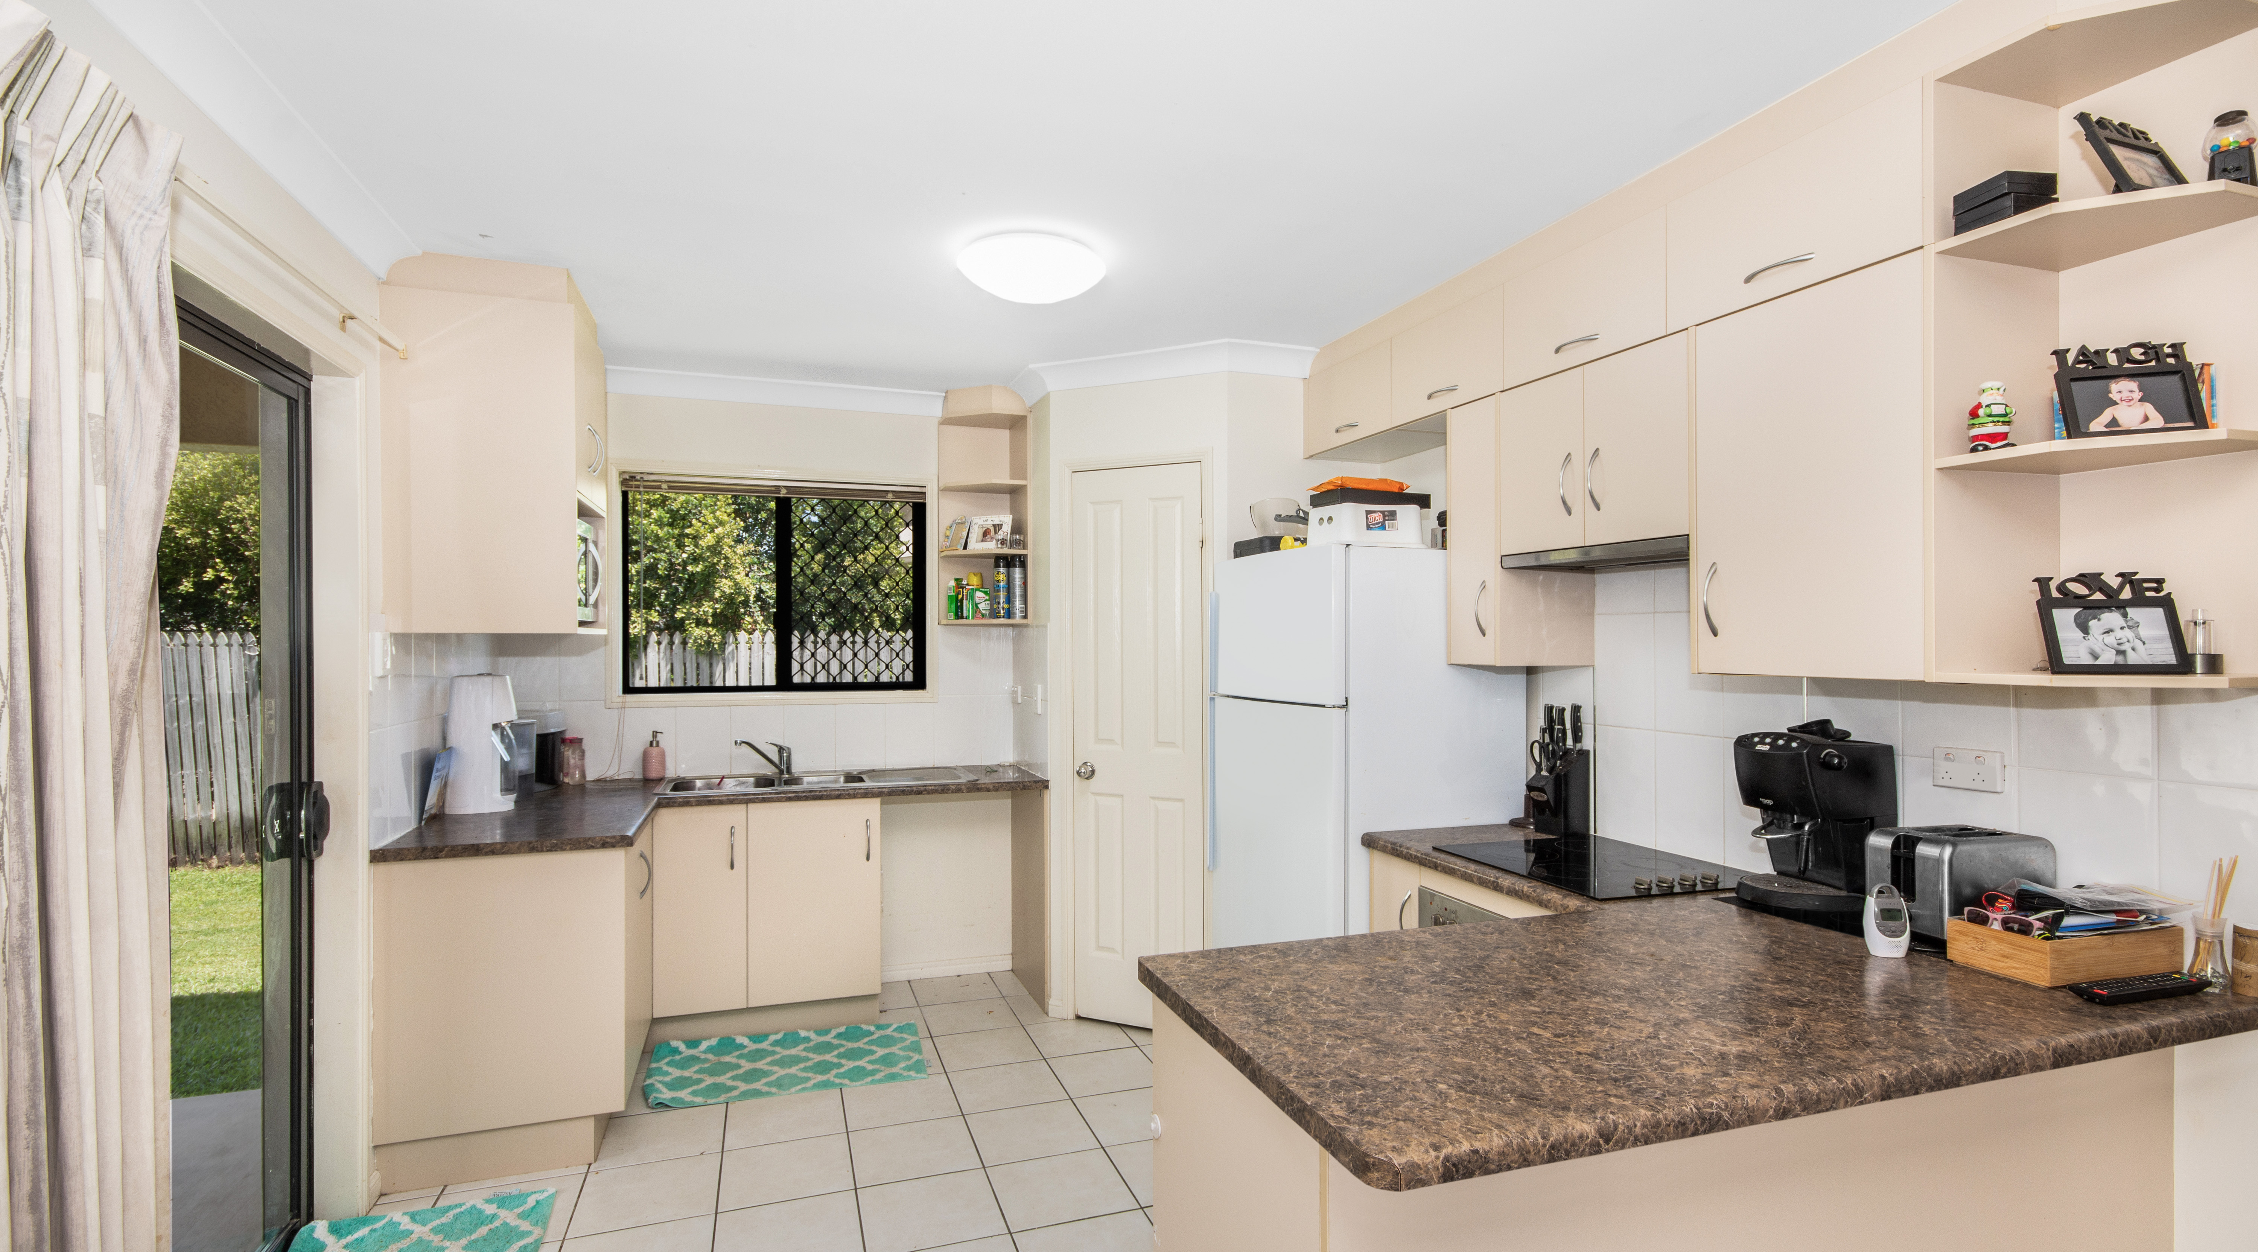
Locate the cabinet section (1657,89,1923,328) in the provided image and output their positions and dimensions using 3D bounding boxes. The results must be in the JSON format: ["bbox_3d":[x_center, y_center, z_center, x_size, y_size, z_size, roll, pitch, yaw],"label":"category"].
[{"bbox_3d":[1.404,-0.773,1.984,0.324,0.284,0.514,0,-1,-19],"label":"cabinet section"}]

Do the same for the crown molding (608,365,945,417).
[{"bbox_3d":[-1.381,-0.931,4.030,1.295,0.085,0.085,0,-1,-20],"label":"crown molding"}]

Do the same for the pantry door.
[{"bbox_3d":[0.042,0.445,3.711,0.515,2.040,0.040,0,-1,25],"label":"pantry door"}]

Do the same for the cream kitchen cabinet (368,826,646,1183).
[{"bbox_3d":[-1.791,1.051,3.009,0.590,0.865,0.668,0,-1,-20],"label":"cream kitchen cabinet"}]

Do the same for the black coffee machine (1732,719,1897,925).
[{"bbox_3d":[1.395,0.389,2.043,0.255,0.360,0.195,0,-1,-19],"label":"black coffee machine"}]

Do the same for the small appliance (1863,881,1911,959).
[{"bbox_3d":[1.300,0.502,1.732,0.065,0.123,0.045,0,-1,15],"label":"small appliance"}]

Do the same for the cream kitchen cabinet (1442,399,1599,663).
[{"bbox_3d":[1.114,-0.256,2.862,0.325,0.740,0.215,0,-1,-19],"label":"cream kitchen cabinet"}]

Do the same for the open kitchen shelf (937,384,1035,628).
[{"bbox_3d":[-0.600,-0.484,4.183,0.330,0.975,0.313,0,-1,-20],"label":"open kitchen shelf"}]

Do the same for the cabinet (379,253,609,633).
[{"bbox_3d":[-1.788,-0.456,2.888,0.440,0.950,0.530,0,-1,-19],"label":"cabinet"}]

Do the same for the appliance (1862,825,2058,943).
[{"bbox_3d":[1.496,0.470,1.813,0.245,0.197,0.160,0,-1,-12],"label":"appliance"}]

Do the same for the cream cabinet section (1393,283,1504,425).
[{"bbox_3d":[1.063,-0.761,2.956,0.324,0.284,0.511,0,-1,-19],"label":"cream cabinet section"}]

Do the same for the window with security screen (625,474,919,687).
[{"bbox_3d":[-1.414,-0.157,4.084,1.178,0.863,0.070,0,-1,-20],"label":"window with security screen"}]

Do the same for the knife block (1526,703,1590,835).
[{"bbox_3d":[1.199,0.403,2.814,0.160,0.355,0.105,0,-1,-19],"label":"knife block"}]

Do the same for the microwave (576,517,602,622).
[{"bbox_3d":[-1.762,-0.161,2.893,0.390,0.293,0.460,1,-1,-19],"label":"microwave"}]

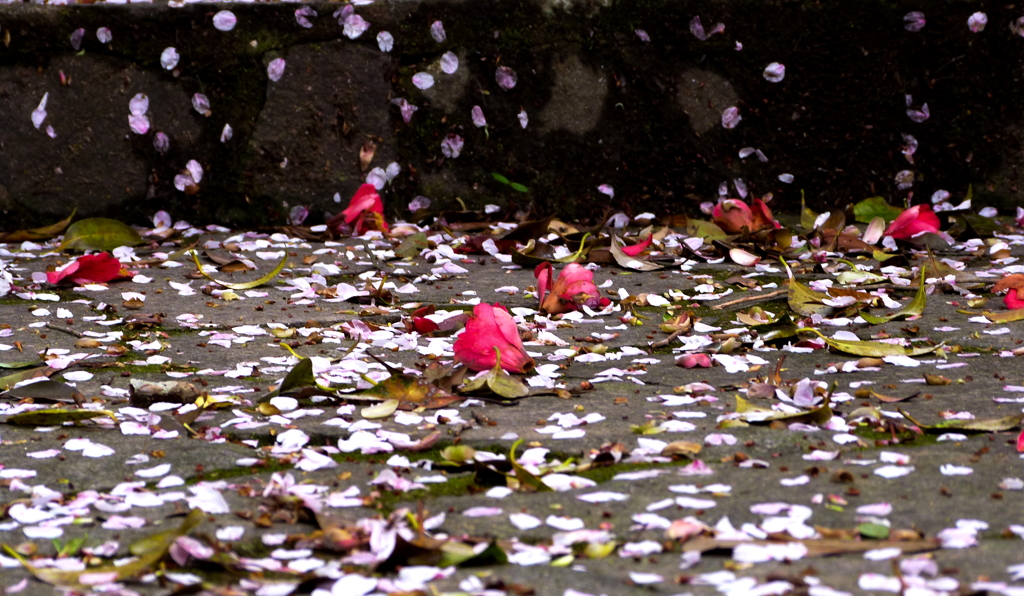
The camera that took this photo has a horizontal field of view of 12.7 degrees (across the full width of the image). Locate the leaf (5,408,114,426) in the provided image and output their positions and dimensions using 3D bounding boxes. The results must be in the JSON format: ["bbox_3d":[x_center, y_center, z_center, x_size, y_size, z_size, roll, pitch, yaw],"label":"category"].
[{"bbox_3d":[-0.212,0.056,2.150,0.051,0.007,0.018,0,7,0],"label":"leaf"}]

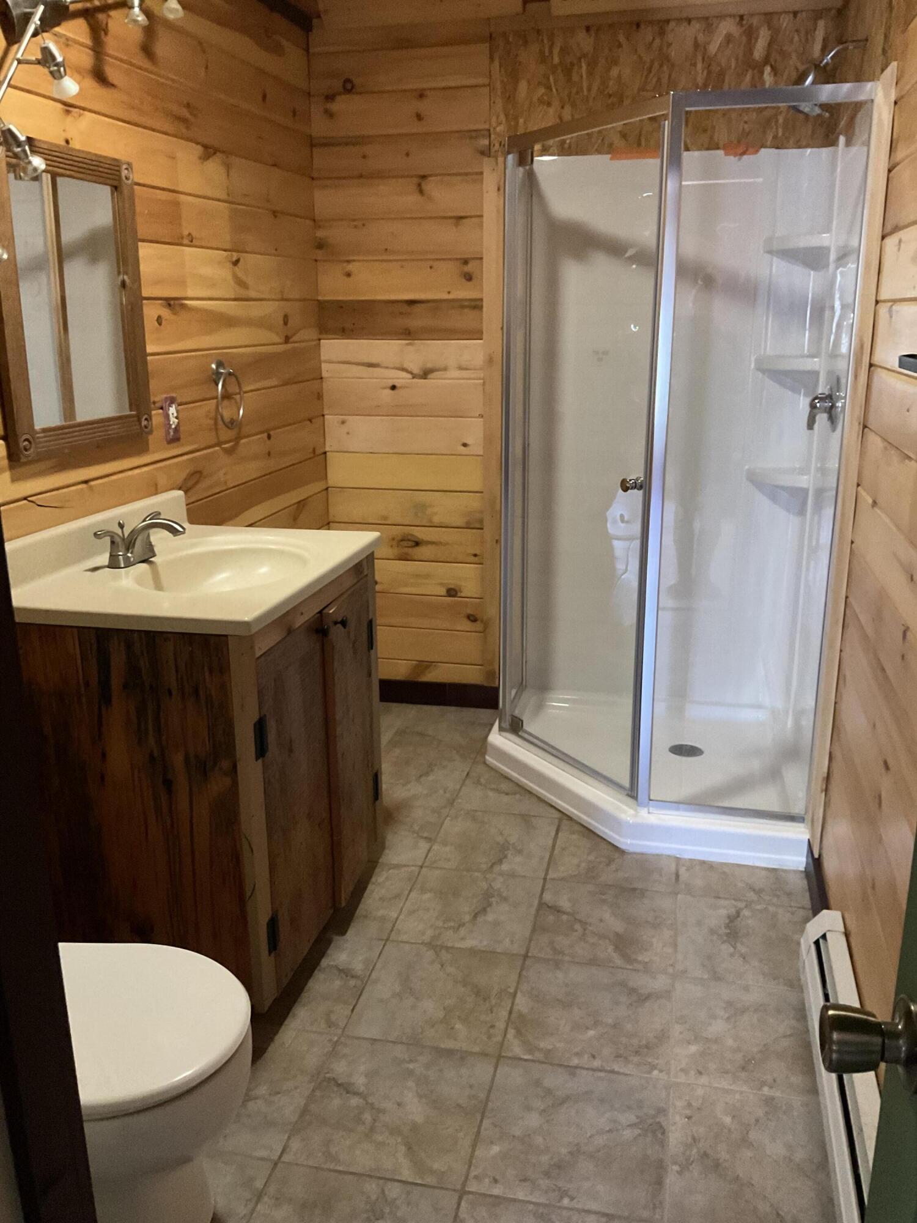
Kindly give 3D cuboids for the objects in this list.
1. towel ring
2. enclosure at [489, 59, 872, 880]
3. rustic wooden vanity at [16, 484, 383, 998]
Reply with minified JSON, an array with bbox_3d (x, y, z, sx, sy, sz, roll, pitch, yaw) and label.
[{"bbox_3d":[-0.644,-0.602,2.847,0.060,0.191,0.157,3,17,13],"label":"towel ring"},{"bbox_3d":[0.560,-0.389,3.014,0.964,1.908,0.980,3,17,13],"label":"enclosure"},{"bbox_3d":[-0.549,0.278,2.414,0.539,0.979,0.794,3,17,13],"label":"rustic wooden vanity"}]

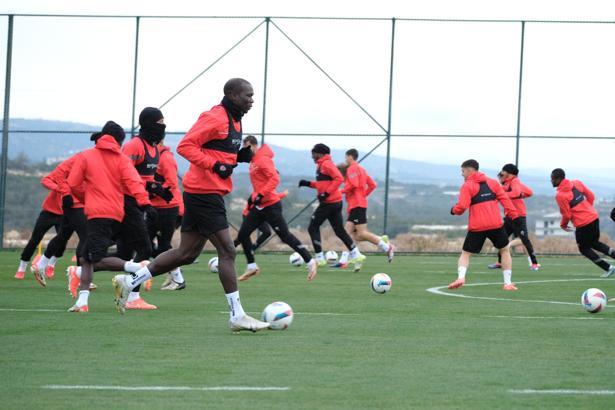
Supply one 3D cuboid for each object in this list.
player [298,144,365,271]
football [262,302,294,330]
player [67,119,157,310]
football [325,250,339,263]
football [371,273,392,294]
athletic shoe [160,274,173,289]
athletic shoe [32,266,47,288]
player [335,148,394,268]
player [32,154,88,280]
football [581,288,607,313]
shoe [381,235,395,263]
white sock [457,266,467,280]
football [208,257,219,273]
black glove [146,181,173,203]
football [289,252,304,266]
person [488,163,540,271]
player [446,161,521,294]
[{"bbox_3d":[0.375,0.023,45.200,0.980,1.880,0.600,1,0,-9],"label":"player"},{"bbox_3d":[-0.222,0.847,22.600,0.220,0.220,0.220,1,0,0],"label":"football"},{"bbox_3d":[-1.718,0.101,25.900,0.740,1.700,0.680,1,0,-27],"label":"player"},{"bbox_3d":[0.441,0.929,53.000,0.220,0.220,0.220,1,0,0],"label":"football"},{"bbox_3d":[0.812,0.862,32.500,0.220,0.220,0.220,1,0,0],"label":"football"},{"bbox_3d":[-1.593,0.869,34.000,0.280,0.120,0.105,-30,0,-18],"label":"athletic shoe"},{"bbox_3d":[-3.050,0.824,33.600,0.120,0.280,0.110,-36,9,-6],"label":"athletic shoe"},{"bbox_3d":[0.868,0.057,45.800,0.820,1.840,0.600,1,0,29],"label":"player"},{"bbox_3d":[-3.038,0.068,36.500,0.920,1.700,0.620,1,0,-21],"label":"player"},{"bbox_3d":[2.570,0.860,26.500,0.220,0.220,0.220,1,0,0],"label":"football"},{"bbox_3d":[1.258,0.710,45.600,0.120,0.290,0.105,9,6,9],"label":"shoe"},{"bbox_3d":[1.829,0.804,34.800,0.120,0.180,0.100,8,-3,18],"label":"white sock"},{"bbox_3d":[-1.312,0.866,42.600,0.220,0.220,0.220,1,0,0],"label":"football"},{"bbox_3d":[-1.337,-0.119,26.700,0.240,0.130,0.100,30,0,12],"label":"black glove"},{"bbox_3d":[-0.171,0.848,46.000,0.220,0.220,0.220,1,0,0],"label":"football"},{"bbox_3d":[3.306,0.200,47.200,0.800,1.700,0.580,1,0,12],"label":"person"},{"bbox_3d":[2.120,0.233,35.300,0.700,1.580,0.700,1,0,-37],"label":"player"}]

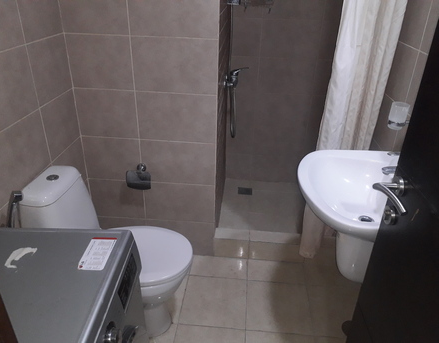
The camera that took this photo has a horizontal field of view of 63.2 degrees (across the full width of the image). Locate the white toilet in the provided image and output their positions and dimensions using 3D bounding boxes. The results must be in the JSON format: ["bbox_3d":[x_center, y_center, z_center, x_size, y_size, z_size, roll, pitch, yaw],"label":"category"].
[{"bbox_3d":[-0.445,0.386,1.609,0.650,0.760,0.375,4,29,4],"label":"white toilet"}]

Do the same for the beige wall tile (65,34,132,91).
[{"bbox_3d":[-0.558,-0.510,1.681,0.308,0.253,0.012,4,28,4],"label":"beige wall tile"}]

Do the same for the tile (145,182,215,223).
[{"bbox_3d":[-0.225,0.178,2.018,0.399,0.253,0.012,4,28,4],"label":"tile"}]

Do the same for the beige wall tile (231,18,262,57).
[{"bbox_3d":[0.177,-0.917,2.440,0.208,0.253,0.010,4,29,4],"label":"beige wall tile"}]

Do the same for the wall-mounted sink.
[{"bbox_3d":[0.534,0.269,1.432,0.495,0.520,0.590,4,28,4],"label":"wall-mounted sink"}]

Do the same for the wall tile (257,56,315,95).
[{"bbox_3d":[0.472,-0.676,2.542,0.398,0.253,0.010,4,29,4],"label":"wall tile"}]

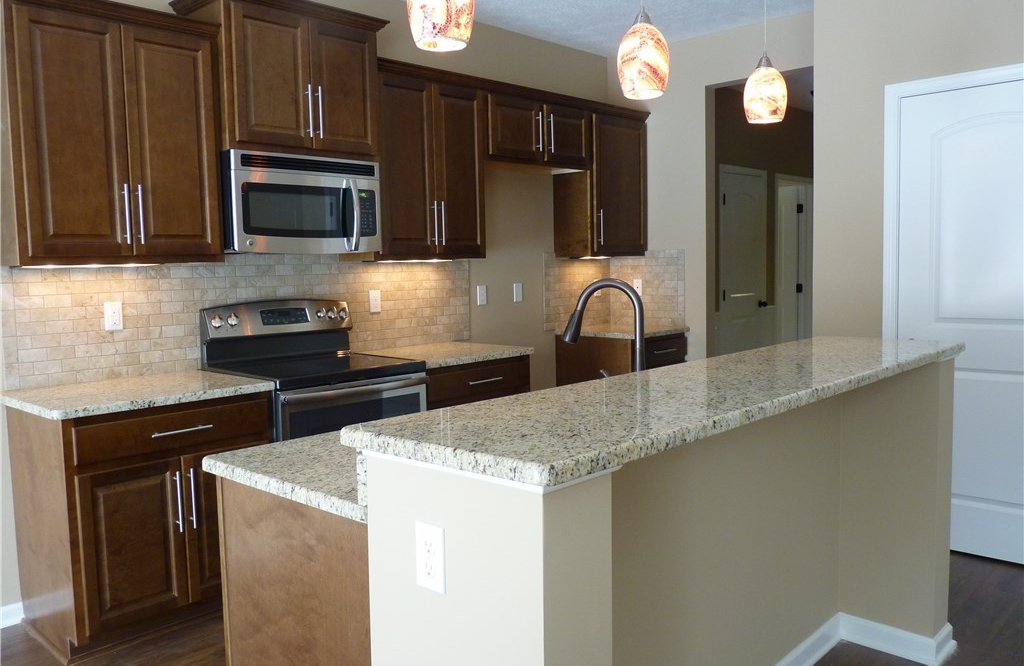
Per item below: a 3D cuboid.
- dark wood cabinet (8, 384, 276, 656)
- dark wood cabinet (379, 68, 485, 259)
[{"bbox_3d":[-1.425,0.677,3.137,0.635,0.867,0.755,4,7,44],"label":"dark wood cabinet"},{"bbox_3d":[-0.526,-0.857,4.232,0.325,0.933,0.760,3,7,43],"label":"dark wood cabinet"}]

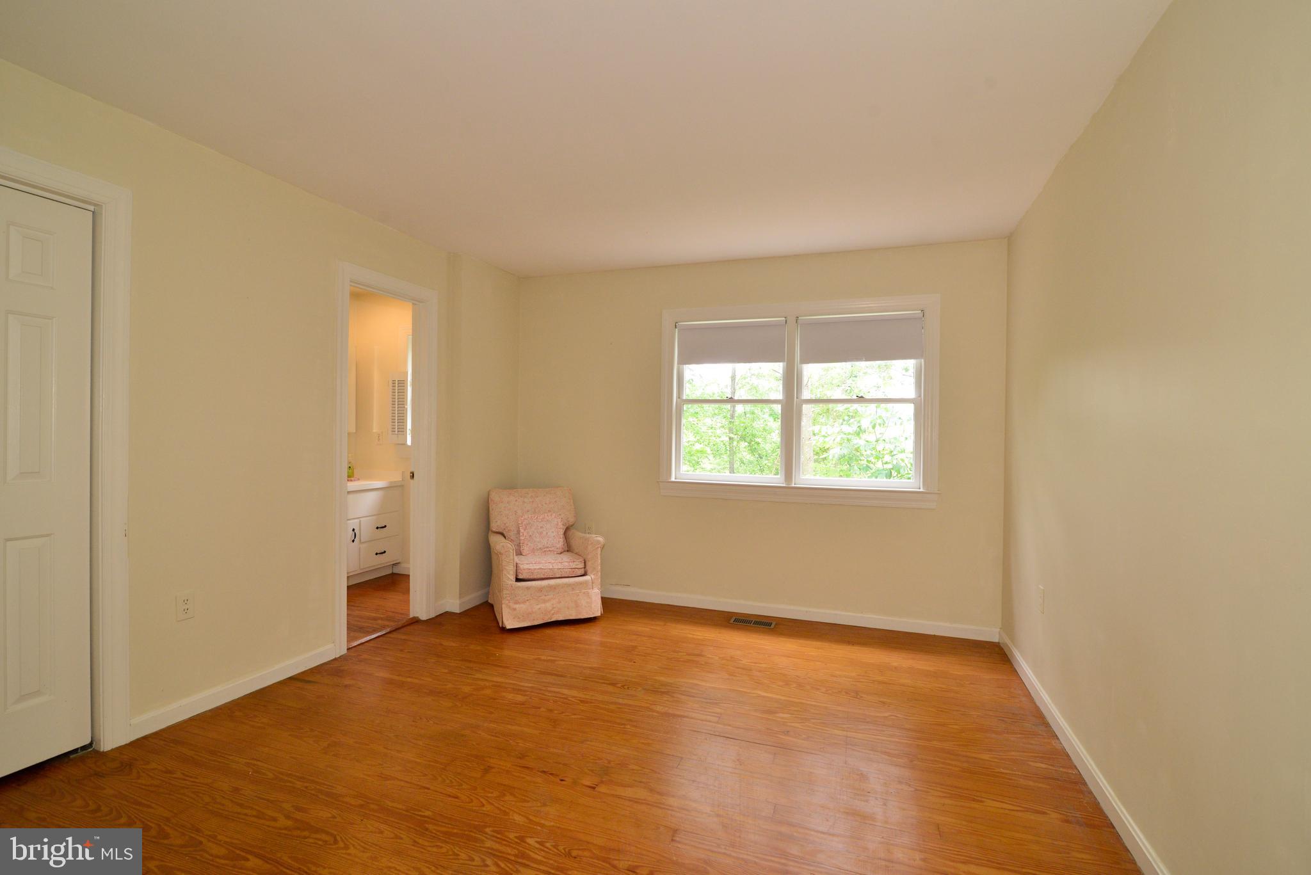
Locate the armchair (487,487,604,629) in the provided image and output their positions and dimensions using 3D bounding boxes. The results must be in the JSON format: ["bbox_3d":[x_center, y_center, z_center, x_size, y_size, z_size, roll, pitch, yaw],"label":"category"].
[{"bbox_3d":[-0.779,0.788,4.029,0.670,0.820,0.680,1,1,-26],"label":"armchair"}]

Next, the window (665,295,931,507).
[{"bbox_3d":[0.914,-0.237,3.949,1.847,1.338,0.110,1,1,19],"label":"window"}]

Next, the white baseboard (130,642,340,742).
[{"bbox_3d":[-1.904,1.153,2.730,0.017,0.085,0.955,1,1,19],"label":"white baseboard"}]

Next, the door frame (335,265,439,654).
[{"bbox_3d":[-1.642,0.116,3.553,0.140,2.155,0.782,1,1,19],"label":"door frame"}]

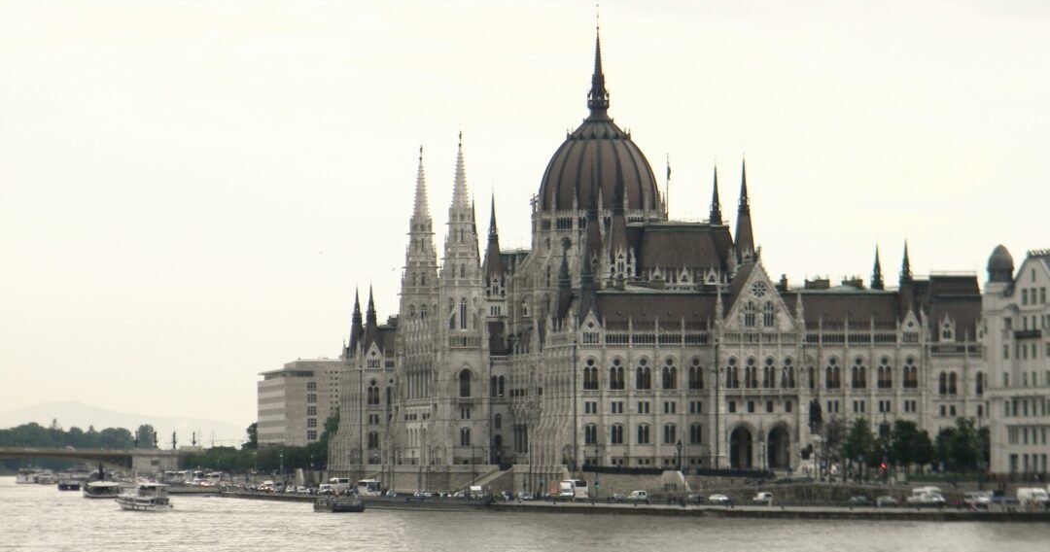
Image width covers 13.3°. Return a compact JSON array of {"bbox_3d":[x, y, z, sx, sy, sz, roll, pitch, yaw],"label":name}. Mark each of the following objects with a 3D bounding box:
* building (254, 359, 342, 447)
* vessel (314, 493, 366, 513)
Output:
[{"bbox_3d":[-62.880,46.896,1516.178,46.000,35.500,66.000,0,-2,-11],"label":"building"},{"bbox_3d":[-33.455,41.259,812.521,6.100,3.000,15.000,1,-3,-16],"label":"vessel"}]

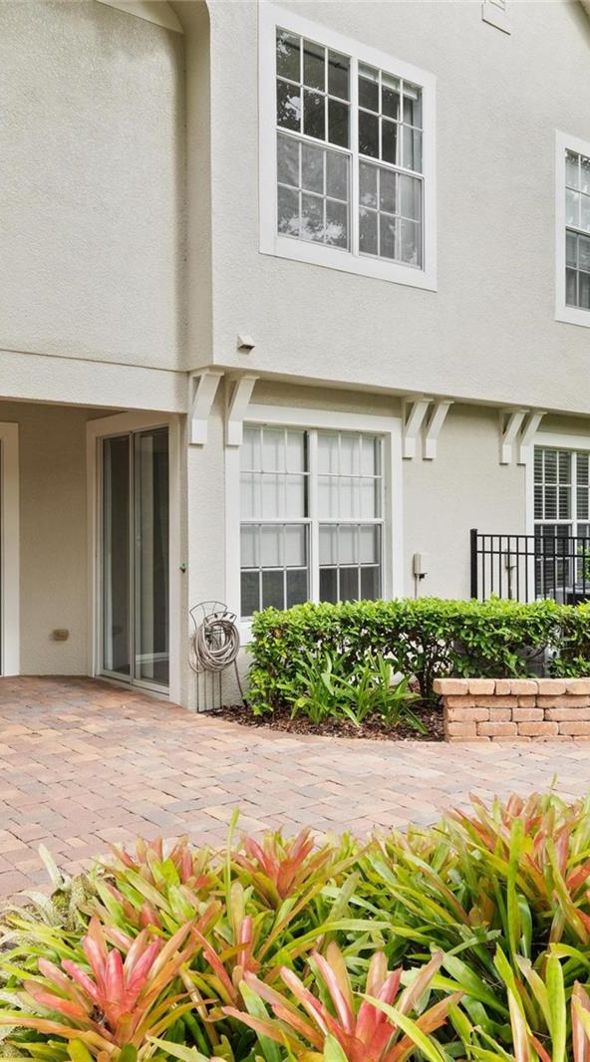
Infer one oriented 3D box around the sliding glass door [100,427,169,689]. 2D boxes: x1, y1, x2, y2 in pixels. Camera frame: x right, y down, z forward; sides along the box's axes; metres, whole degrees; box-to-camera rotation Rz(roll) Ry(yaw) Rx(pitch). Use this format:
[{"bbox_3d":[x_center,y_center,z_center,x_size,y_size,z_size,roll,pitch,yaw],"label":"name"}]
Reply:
[{"bbox_3d":[-1.550,0.275,8.477,0.120,2.420,1.520,0,0,-36],"label":"sliding glass door"}]

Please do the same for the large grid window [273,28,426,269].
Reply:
[{"bbox_3d":[0.519,-3.297,7.790,1.730,1.730,0.100,0,0,-36],"label":"large grid window"}]

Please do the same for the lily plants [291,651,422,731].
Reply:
[{"bbox_3d":[0.475,1.220,6.930,1.020,0.570,0.620,0,0,0],"label":"lily plants"}]

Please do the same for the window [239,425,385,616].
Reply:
[{"bbox_3d":[0.176,-0.094,8.137,1.720,1.680,0.100,0,0,-36],"label":"window"}]

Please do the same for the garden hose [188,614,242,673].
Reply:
[{"bbox_3d":[-0.645,0.919,7.220,0.400,0.460,0.200,0,0,-36],"label":"garden hose"}]

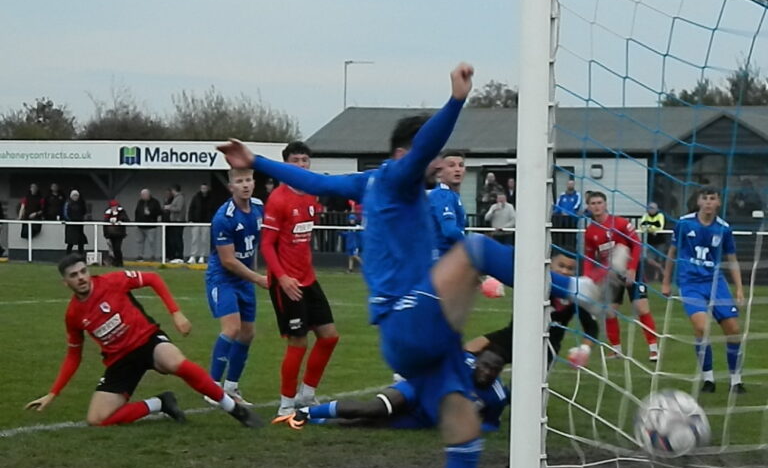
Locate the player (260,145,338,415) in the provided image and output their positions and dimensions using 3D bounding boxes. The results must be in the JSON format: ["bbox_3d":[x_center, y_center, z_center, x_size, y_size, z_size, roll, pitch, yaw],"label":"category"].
[{"bbox_3d":[-0.540,0.293,14.900,0.460,1.790,0.540,1,0,44],"label":"player"}]

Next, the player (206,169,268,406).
[{"bbox_3d":[-1.000,0.352,15.650,0.520,1.650,0.560,1,0,-42],"label":"player"}]

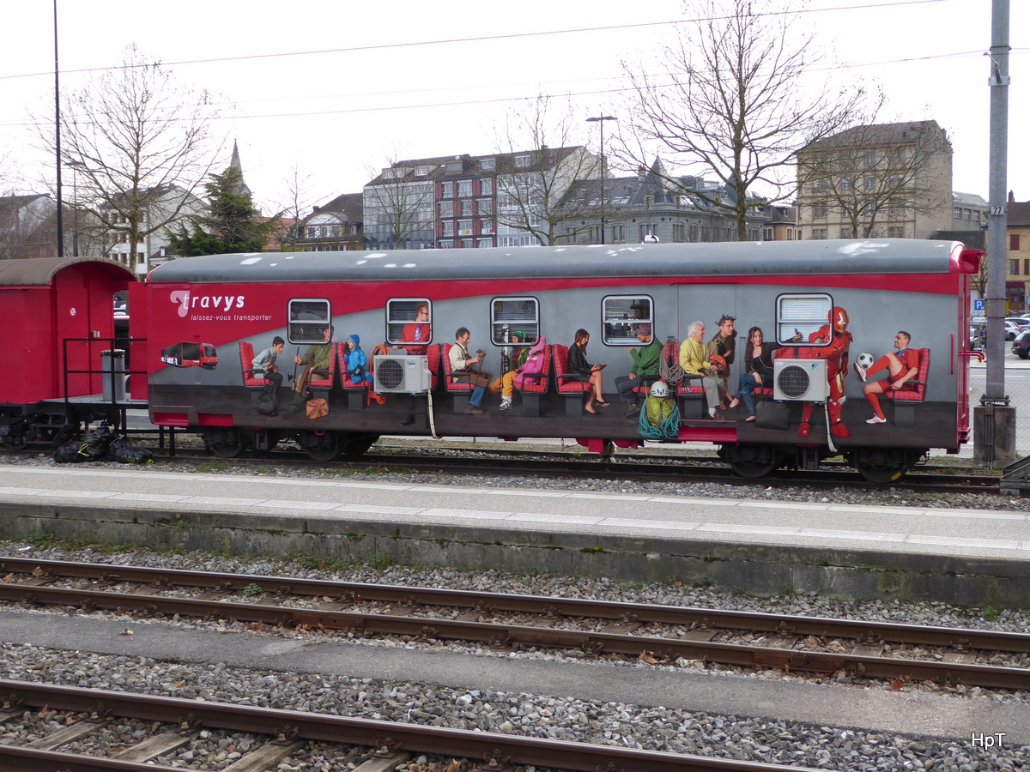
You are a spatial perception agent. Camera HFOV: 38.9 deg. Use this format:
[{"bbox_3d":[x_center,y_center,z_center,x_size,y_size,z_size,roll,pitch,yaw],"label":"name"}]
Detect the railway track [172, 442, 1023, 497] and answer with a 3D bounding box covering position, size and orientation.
[{"bbox_3d":[0.326,1.275,22.114,13.300,0.180,1.400,1,3,22],"label":"railway track"}]

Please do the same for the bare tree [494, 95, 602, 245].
[{"bbox_3d":[1.689,-8.309,76.335,6.100,13.780,6.100,0,3,0],"label":"bare tree"}]

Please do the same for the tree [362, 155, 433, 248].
[{"bbox_3d":[-7.967,-9.223,100.323,5.200,13.300,5.200,0,3,0],"label":"tree"}]

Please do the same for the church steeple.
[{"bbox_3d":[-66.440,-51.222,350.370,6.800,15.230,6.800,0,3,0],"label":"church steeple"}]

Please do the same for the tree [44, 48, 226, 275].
[{"bbox_3d":[-17.377,-8.219,66.355,8.200,14.630,8.200,0,3,0],"label":"tree"}]

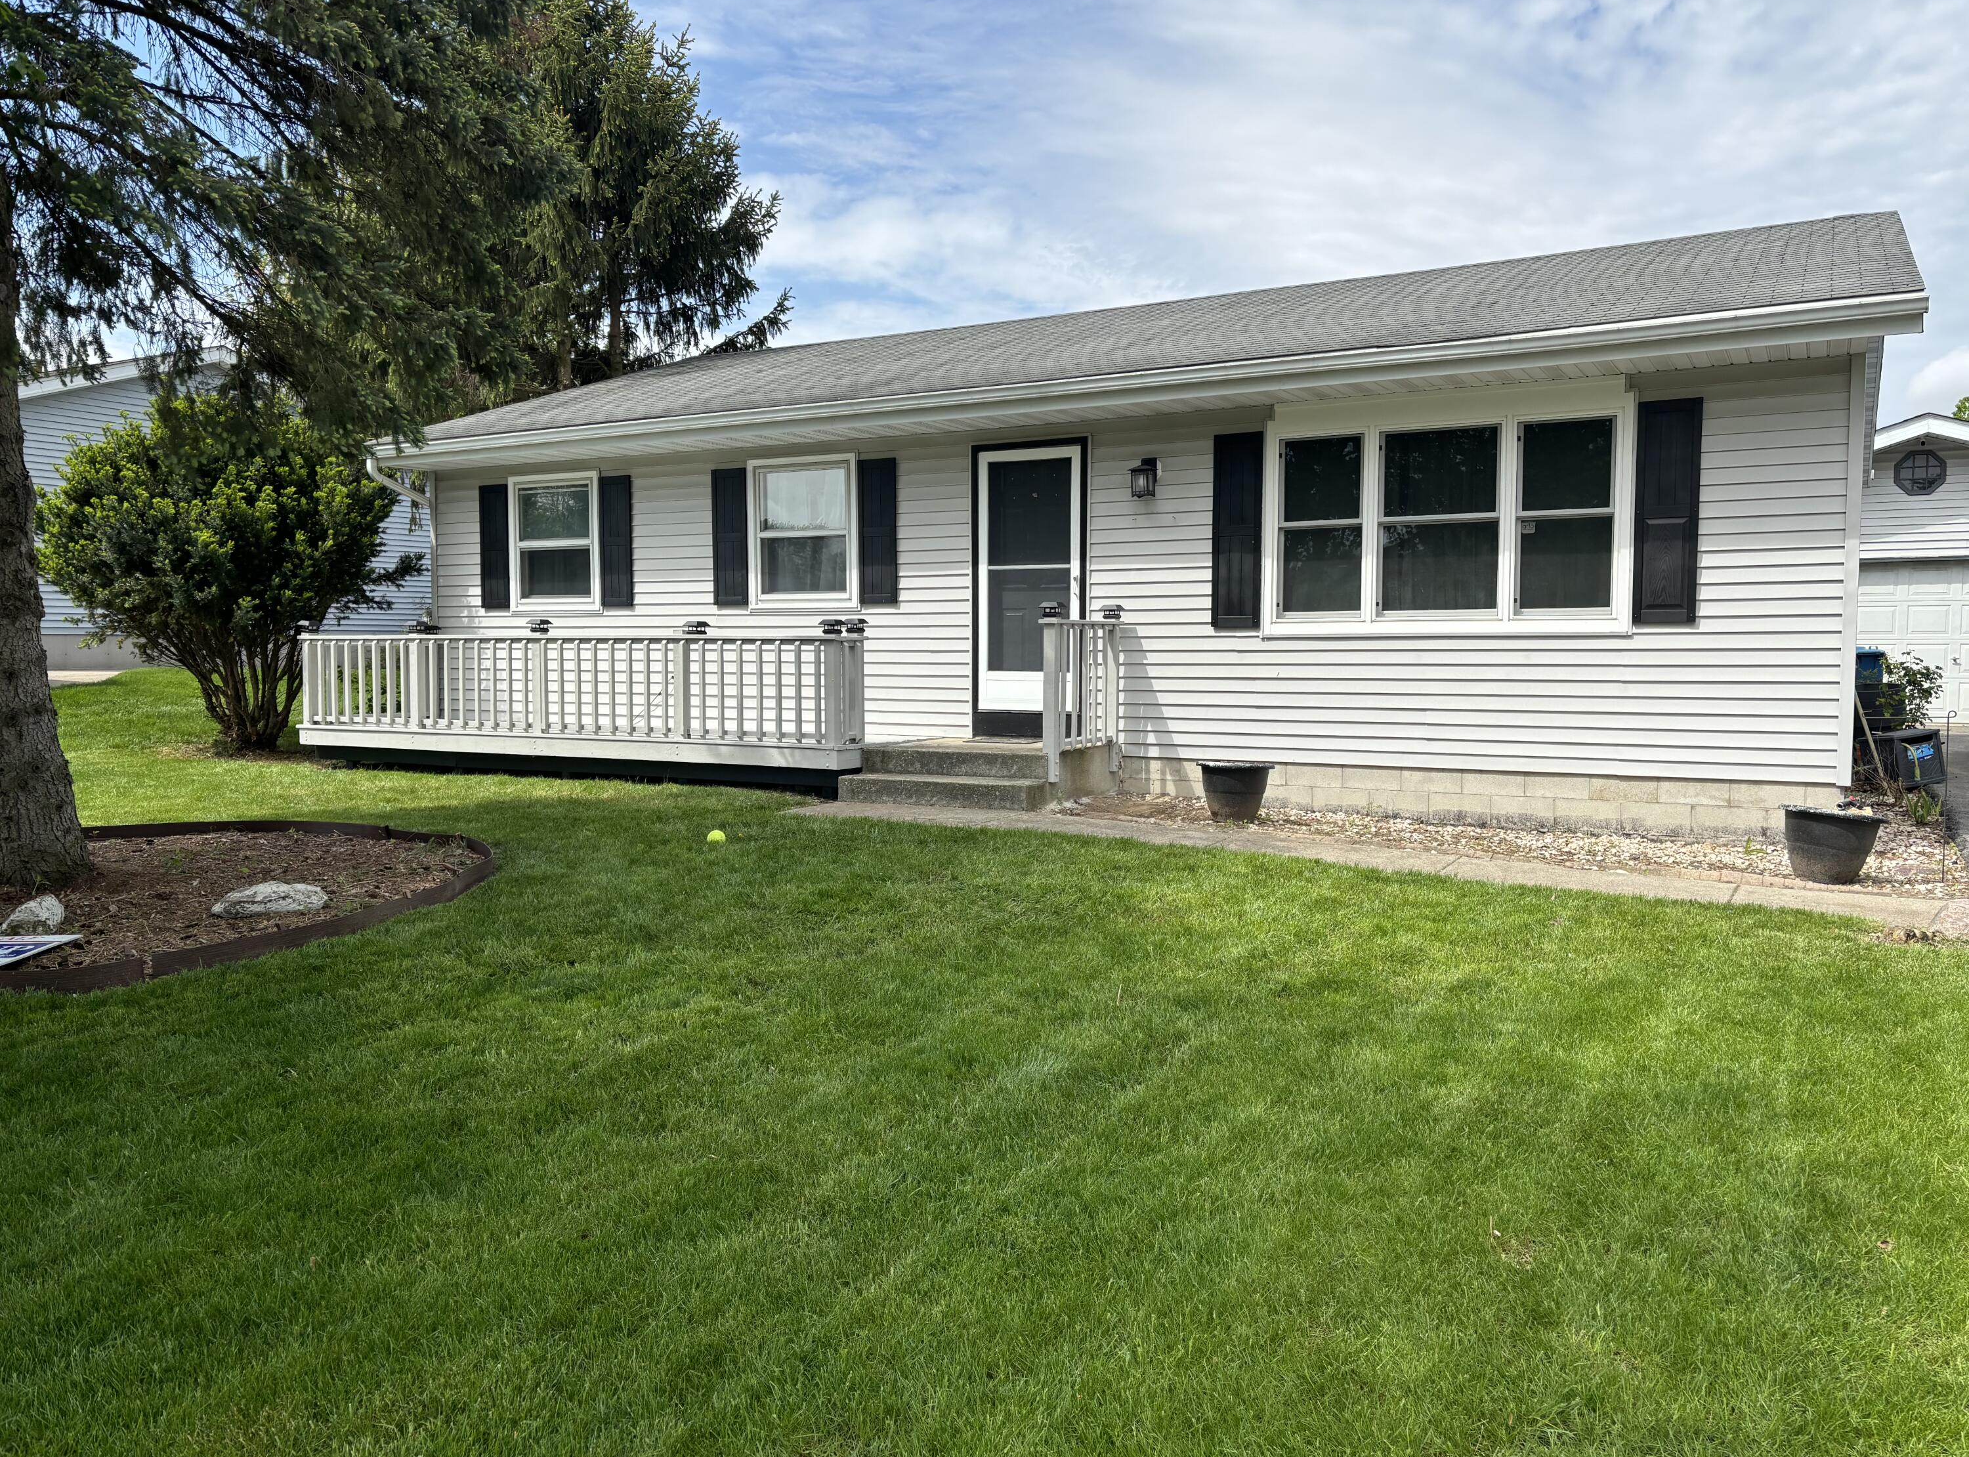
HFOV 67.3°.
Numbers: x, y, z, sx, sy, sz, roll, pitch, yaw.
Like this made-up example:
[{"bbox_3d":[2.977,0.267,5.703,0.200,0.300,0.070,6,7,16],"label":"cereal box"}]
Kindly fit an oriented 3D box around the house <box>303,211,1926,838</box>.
[{"bbox_3d":[1.411,-1.906,14.531,12.810,4.740,9.500,2,3,29],"label":"house"}]

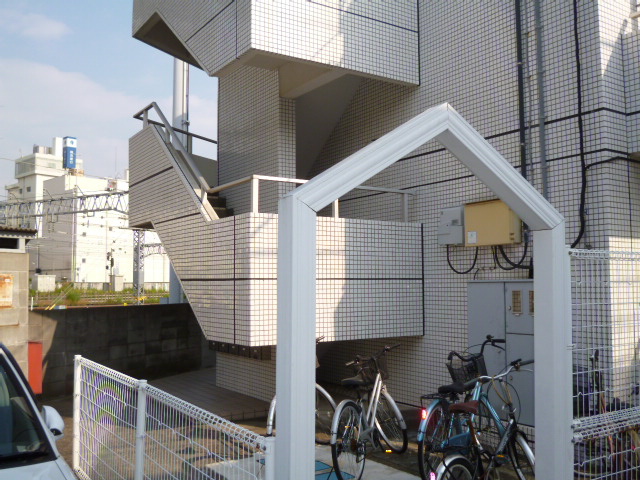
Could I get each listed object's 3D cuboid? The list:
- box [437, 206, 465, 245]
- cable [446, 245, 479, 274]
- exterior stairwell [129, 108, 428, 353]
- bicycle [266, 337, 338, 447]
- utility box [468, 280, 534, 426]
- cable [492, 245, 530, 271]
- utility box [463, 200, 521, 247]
[{"bbox_3d":[1.483,-0.142,6.923,0.120,0.409,0.363,2,-5,-33],"label":"box"},{"bbox_3d":[1.535,0.215,6.795,0.070,0.311,0.461,2,-5,-33],"label":"cable"},{"bbox_3d":[-0.853,-0.372,8.539,2.280,3.150,4.100,2,-5,-33],"label":"exterior stairwell"},{"bbox_3d":[-0.150,1.557,6.073,0.570,1.080,1.800,-2,-4,20],"label":"bicycle"},{"bbox_3d":[1.887,1.071,6.140,0.220,1.352,0.980,2,-5,-33],"label":"utility box"},{"bbox_3d":[1.910,0.174,6.234,0.100,0.247,0.468,2,-5,-33],"label":"cable"},{"bbox_3d":[1.769,-0.162,6.433,0.180,0.440,0.574,2,-5,-33],"label":"utility box"}]

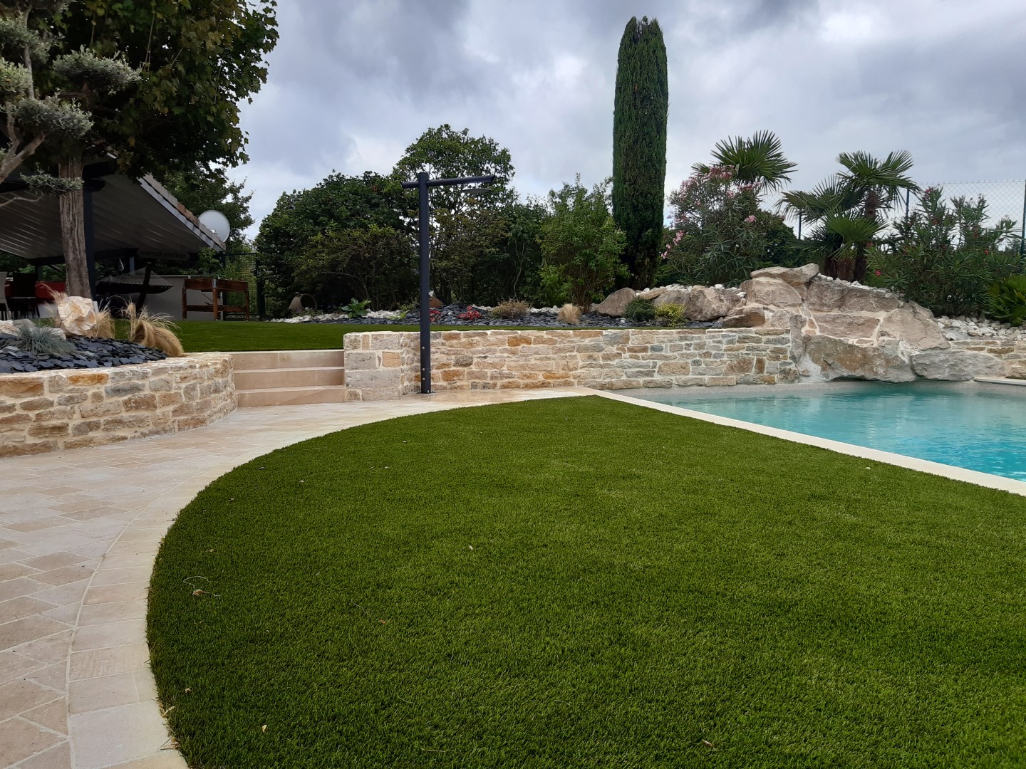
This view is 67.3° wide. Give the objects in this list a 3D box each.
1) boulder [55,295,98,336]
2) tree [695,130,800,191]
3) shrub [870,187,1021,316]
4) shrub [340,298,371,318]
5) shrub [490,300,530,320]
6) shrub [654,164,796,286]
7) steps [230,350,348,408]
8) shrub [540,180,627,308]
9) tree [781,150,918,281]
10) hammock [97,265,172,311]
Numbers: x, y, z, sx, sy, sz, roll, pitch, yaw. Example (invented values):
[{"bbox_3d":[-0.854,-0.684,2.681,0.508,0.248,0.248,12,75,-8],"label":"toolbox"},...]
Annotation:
[{"bbox_3d":[-4.082,-0.640,7.200,0.400,0.390,0.380,0,5,0],"label":"boulder"},{"bbox_3d":[4.081,-3.190,13.600,1.850,2.650,1.800,0,5,0],"label":"tree"},{"bbox_3d":[6.777,-2.070,12.100,2.350,2.050,2.000,0,5,0],"label":"shrub"},{"bbox_3d":[-2.841,-1.381,13.900,0.540,0.370,0.500,0,5,0],"label":"shrub"},{"bbox_3d":[-0.047,-1.248,12.900,0.660,0.340,0.600,0,5,0],"label":"shrub"},{"bbox_3d":[3.547,-2.576,12.700,2.250,2.100,2.000,0,5,0],"label":"shrub"},{"bbox_3d":[-2.340,-0.072,7.980,1.100,0.490,0.950,-2,5,-24],"label":"steps"},{"bbox_3d":[1.227,-2.453,13.400,1.500,2.330,1.400,0,5,0],"label":"shrub"},{"bbox_3d":[5.461,-2.724,12.500,2.200,2.200,2.100,0,5,0],"label":"tree"},{"bbox_3d":[-7.000,-1.640,13.900,1.250,1.050,3.200,-3,6,-35],"label":"hammock"}]

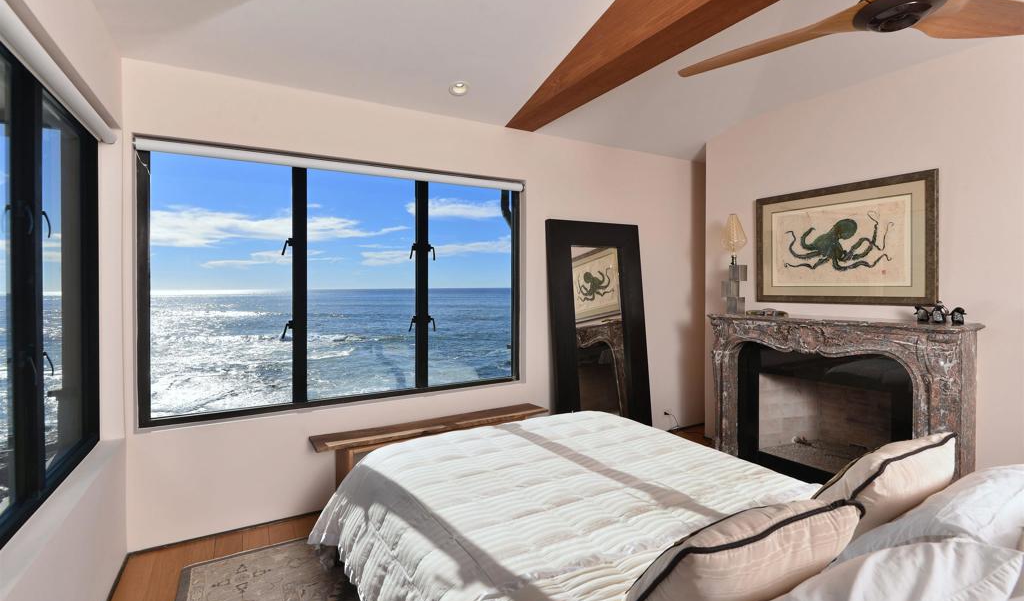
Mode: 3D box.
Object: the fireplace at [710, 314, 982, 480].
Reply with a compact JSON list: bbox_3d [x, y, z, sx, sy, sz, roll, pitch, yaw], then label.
[{"bbox_3d":[2.093,0.688,3.123,0.343,1.123,1.552,-1,2,-30],"label":"fireplace"}]

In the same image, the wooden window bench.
[{"bbox_3d":[-0.467,1.034,2.986,1.542,0.460,0.277,-1,2,-30],"label":"wooden window bench"}]

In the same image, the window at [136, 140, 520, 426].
[{"bbox_3d":[-0.936,-0.108,2.936,2.307,1.501,0.121,-1,2,-30],"label":"window"}]

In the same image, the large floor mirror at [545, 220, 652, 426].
[{"bbox_3d":[0.725,0.307,3.673,0.932,1.884,0.060,-1,-4,-30],"label":"large floor mirror"}]

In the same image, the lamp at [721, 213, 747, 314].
[{"bbox_3d":[1.791,-0.295,3.686,0.181,0.806,0.186,-1,2,-30],"label":"lamp"}]

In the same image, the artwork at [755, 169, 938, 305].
[{"bbox_3d":[2.233,-0.381,3.153,0.040,0.806,1.088,-1,2,-30],"label":"artwork"}]

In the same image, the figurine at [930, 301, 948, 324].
[{"bbox_3d":[2.452,0.067,2.611,0.065,0.123,0.081,-1,2,-35],"label":"figurine"}]

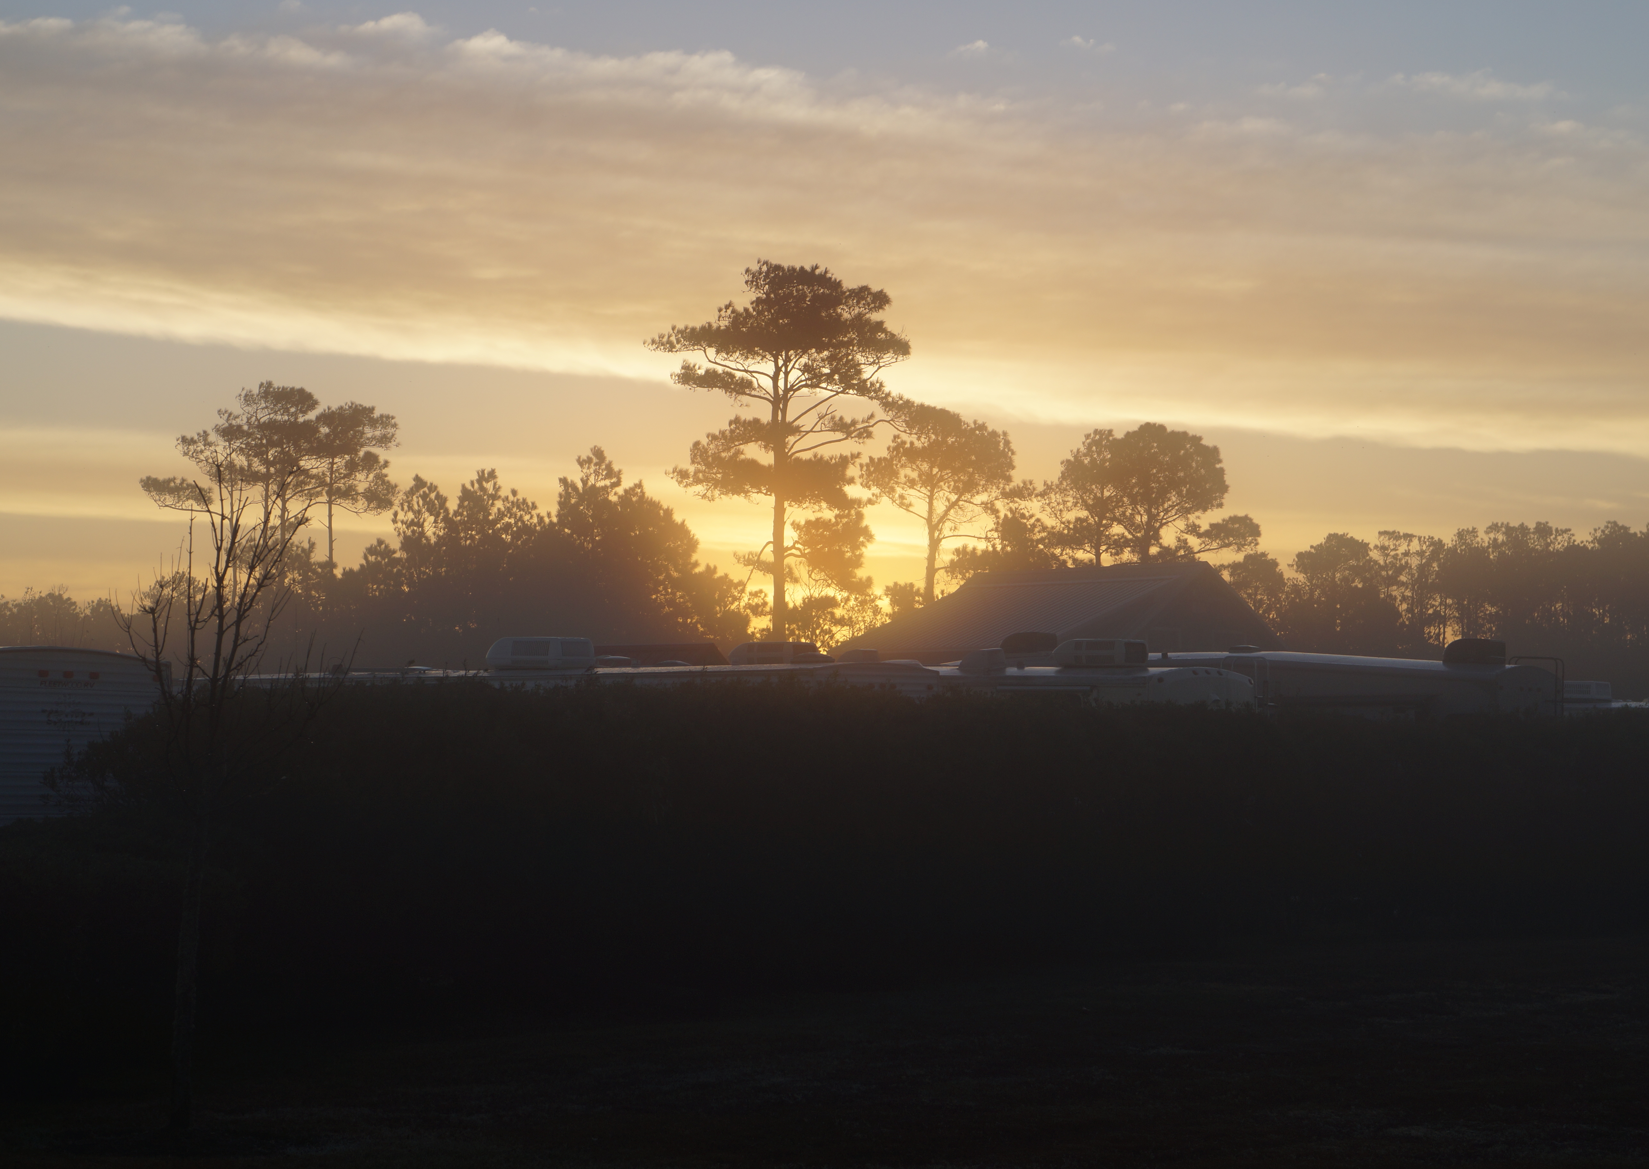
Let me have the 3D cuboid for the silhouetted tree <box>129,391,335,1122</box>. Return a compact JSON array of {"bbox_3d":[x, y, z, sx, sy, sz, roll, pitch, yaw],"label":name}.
[{"bbox_3d":[-3.488,1.060,23.500,1.300,4.300,1.250,0,-1,0],"label":"silhouetted tree"}]

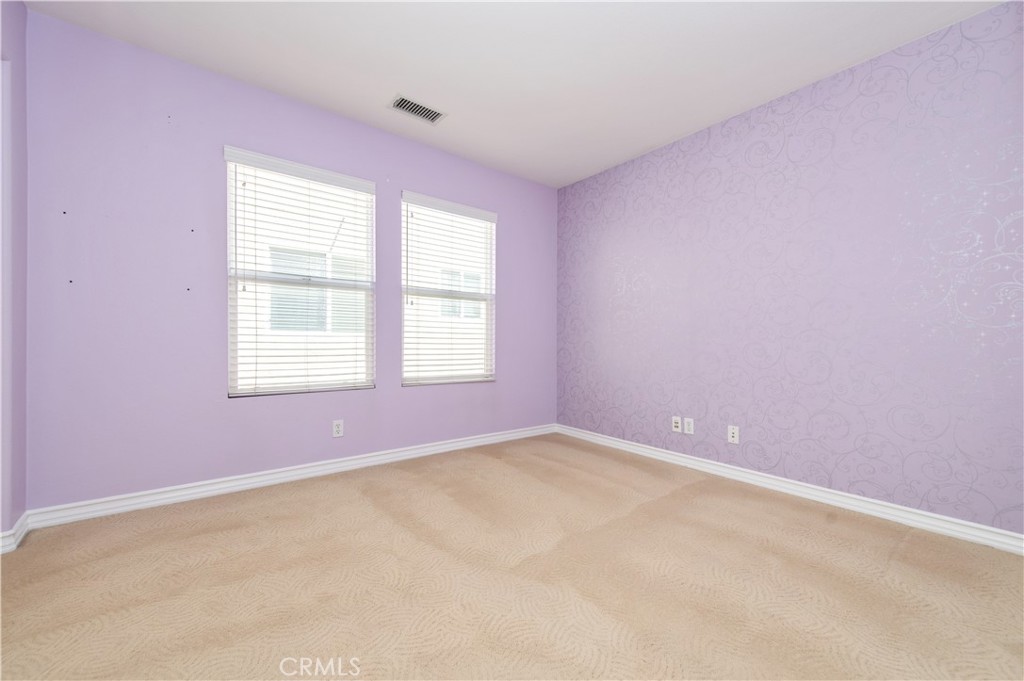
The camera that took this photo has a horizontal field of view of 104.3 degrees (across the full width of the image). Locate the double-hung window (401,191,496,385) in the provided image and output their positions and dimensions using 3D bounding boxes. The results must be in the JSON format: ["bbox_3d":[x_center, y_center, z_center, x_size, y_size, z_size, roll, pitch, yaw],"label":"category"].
[{"bbox_3d":[-0.486,-0.384,3.253,0.864,1.465,0.070,1,0,-38],"label":"double-hung window"}]

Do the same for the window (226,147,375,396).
[{"bbox_3d":[-1.333,-0.393,2.588,0.877,1.465,0.070,1,0,-38],"label":"window"}]

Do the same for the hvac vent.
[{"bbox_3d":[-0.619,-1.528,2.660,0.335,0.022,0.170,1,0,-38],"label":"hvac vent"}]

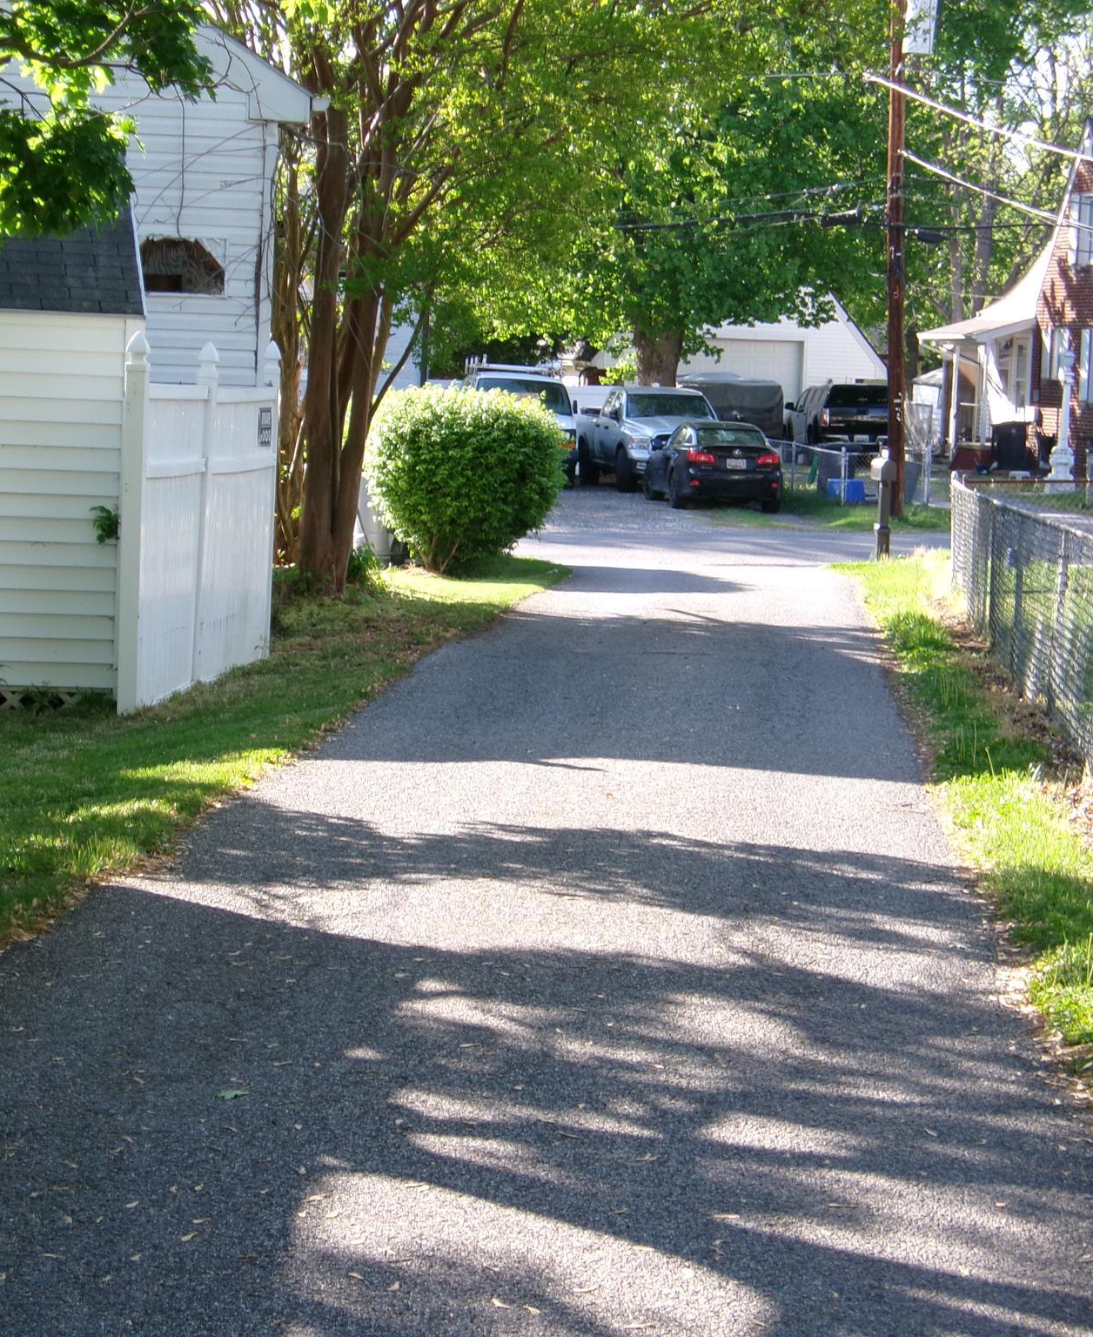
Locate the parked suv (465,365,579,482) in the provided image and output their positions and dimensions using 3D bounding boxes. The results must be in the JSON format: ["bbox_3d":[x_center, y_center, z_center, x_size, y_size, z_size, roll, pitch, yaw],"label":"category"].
[{"bbox_3d":[-0.632,-4.594,68.312,2.030,2.200,5.400,2,5,-4],"label":"parked suv"}]

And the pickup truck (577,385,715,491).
[{"bbox_3d":[1.913,-4.239,66.623,2.050,1.920,5.800,1,5,-10],"label":"pickup truck"}]

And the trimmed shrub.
[{"bbox_3d":[-0.788,-1.912,36.225,1.980,1.880,1.950,2,5,0],"label":"trimmed shrub"}]

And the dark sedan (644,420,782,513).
[{"bbox_3d":[2.735,-3.446,61.143,1.820,1.430,4.580,1,5,-7],"label":"dark sedan"}]

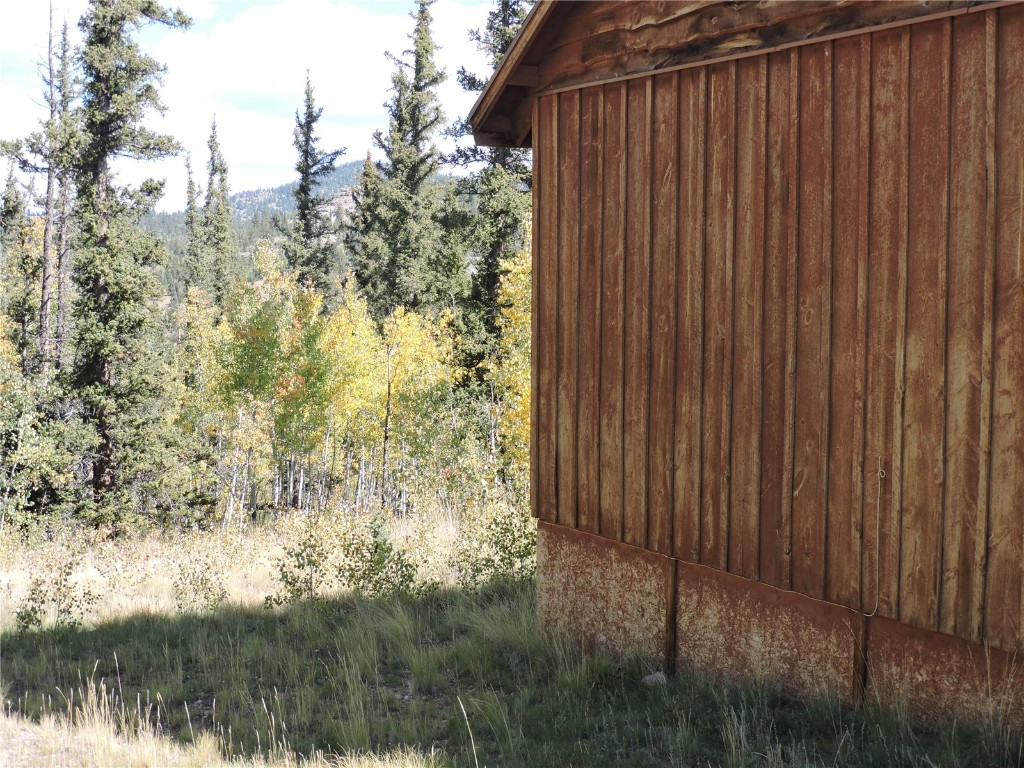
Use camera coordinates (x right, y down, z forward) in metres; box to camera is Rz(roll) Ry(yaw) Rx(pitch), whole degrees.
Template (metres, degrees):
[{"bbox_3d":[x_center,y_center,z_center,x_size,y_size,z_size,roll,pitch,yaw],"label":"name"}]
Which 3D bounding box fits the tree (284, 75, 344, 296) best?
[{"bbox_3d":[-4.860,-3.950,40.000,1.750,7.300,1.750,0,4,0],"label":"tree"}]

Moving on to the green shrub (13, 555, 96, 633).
[{"bbox_3d":[-3.330,1.540,11.900,0.600,0.550,0.550,0,4,0],"label":"green shrub"}]

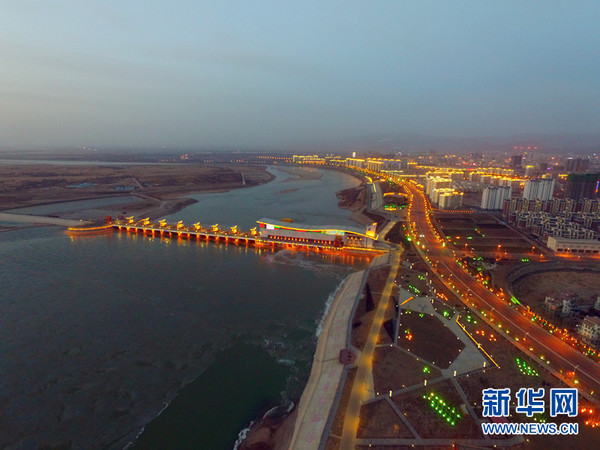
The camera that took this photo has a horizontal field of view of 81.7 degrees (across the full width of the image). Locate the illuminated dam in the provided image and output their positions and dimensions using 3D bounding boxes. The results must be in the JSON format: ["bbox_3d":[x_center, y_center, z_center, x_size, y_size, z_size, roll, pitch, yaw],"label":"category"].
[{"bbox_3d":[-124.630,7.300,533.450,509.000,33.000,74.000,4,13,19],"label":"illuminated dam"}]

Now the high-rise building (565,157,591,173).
[{"bbox_3d":[1385.140,-292.020,1728.080,100.000,80.000,28.000,3,13,15],"label":"high-rise building"}]

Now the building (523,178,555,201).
[{"bbox_3d":[557.080,-74.030,812.500,56.000,54.000,16.000,2,13,10],"label":"building"}]

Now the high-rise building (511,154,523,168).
[{"bbox_3d":[1327.980,-382.210,2122.380,50.000,84.000,30.000,3,13,13],"label":"high-rise building"}]

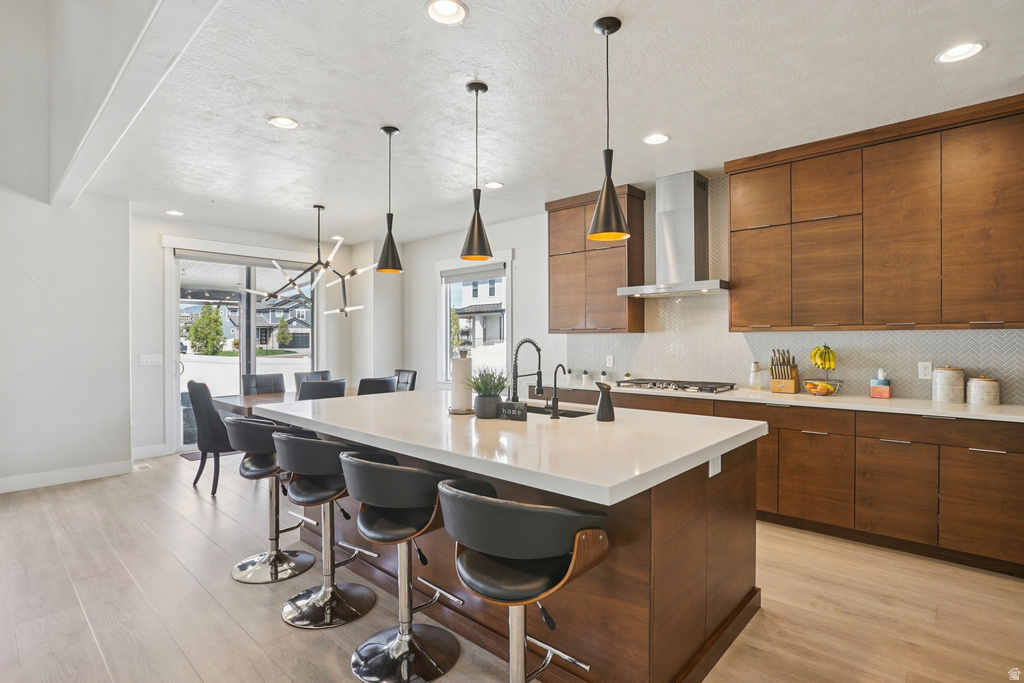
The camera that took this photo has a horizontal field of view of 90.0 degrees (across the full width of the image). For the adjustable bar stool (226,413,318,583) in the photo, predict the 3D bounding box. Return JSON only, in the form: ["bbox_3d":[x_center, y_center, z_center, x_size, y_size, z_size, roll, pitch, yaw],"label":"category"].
[{"bbox_3d":[-1.352,0.877,2.959,0.510,0.856,0.480,0,0,43],"label":"adjustable bar stool"}]

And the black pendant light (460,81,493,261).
[{"bbox_3d":[-0.191,-0.951,2.862,0.180,0.945,0.180,0,0,0],"label":"black pendant light"}]

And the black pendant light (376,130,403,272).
[{"bbox_3d":[-0.802,-0.934,3.377,0.180,0.965,0.180,0,0,0],"label":"black pendant light"}]

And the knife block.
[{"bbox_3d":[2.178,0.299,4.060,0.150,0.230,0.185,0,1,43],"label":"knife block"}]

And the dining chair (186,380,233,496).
[{"bbox_3d":[-2.598,0.855,4.770,0.470,0.980,0.600,0,1,43],"label":"dining chair"}]

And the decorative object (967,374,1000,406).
[{"bbox_3d":[3.030,0.320,3.290,0.160,0.192,0.160,0,1,43],"label":"decorative object"}]

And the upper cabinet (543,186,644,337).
[{"bbox_3d":[0.823,-0.745,5.085,0.955,1.340,0.370,0,0,43],"label":"upper cabinet"}]

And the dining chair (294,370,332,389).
[{"bbox_3d":[-2.003,0.821,5.552,0.600,0.950,0.460,0,0,43],"label":"dining chair"}]

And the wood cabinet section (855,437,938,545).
[{"bbox_3d":[2.575,0.916,3.398,0.418,0.603,0.581,0,0,42],"label":"wood cabinet section"}]

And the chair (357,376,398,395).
[{"bbox_3d":[-1.490,0.836,5.220,0.590,0.965,0.460,0,0,42],"label":"chair"}]

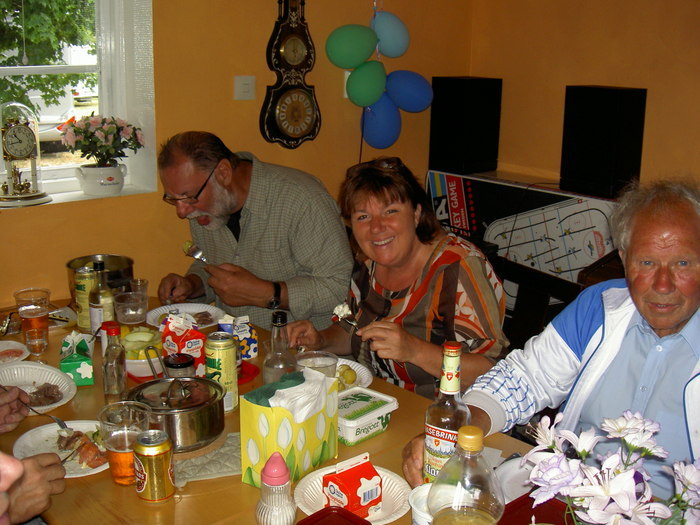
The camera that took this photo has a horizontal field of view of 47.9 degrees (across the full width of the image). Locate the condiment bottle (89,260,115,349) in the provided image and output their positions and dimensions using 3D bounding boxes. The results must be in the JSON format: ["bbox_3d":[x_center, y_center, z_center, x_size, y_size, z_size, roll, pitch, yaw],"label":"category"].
[{"bbox_3d":[-0.677,0.103,2.150,0.064,0.209,0.064,1,15,2],"label":"condiment bottle"}]

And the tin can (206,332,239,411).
[{"bbox_3d":[-0.278,0.239,1.710,0.066,0.168,0.066,1,14,0],"label":"tin can"}]

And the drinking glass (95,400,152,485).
[{"bbox_3d":[-0.409,0.333,1.444,0.094,0.128,0.094,-4,15,-17],"label":"drinking glass"}]

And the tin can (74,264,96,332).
[{"bbox_3d":[-0.737,0.102,2.229,0.066,0.168,0.066,1,15,0],"label":"tin can"}]

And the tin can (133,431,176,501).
[{"bbox_3d":[-0.340,0.358,1.377,0.066,0.115,0.066,1,15,0],"label":"tin can"}]

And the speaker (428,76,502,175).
[{"bbox_3d":[0.509,-0.601,3.482,0.222,0.396,0.212,-11,18,-39],"label":"speaker"}]

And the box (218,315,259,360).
[{"bbox_3d":[-0.286,0.192,2.032,0.073,0.102,0.070,-8,16,-31],"label":"box"}]

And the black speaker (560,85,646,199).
[{"bbox_3d":[0.958,-0.464,2.979,0.222,0.396,0.212,-13,19,-43],"label":"black speaker"}]

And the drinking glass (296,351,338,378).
[{"bbox_3d":[-0.076,0.262,1.803,0.100,0.085,0.100,1,14,0],"label":"drinking glass"}]

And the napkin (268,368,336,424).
[{"bbox_3d":[-0.103,0.244,1.453,0.085,0.085,0.145,13,19,39],"label":"napkin"}]

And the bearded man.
[{"bbox_3d":[-0.254,0.269,2.325,0.560,1.290,0.720,13,19,40],"label":"bearded man"}]

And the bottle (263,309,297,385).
[{"bbox_3d":[-0.152,0.216,1.721,0.072,0.222,0.072,-1,15,-5],"label":"bottle"}]

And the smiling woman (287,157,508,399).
[{"bbox_3d":[0.134,0.386,1.940,0.530,1.270,0.680,12,18,35],"label":"smiling woman"}]

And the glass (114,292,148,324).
[{"bbox_3d":[-0.635,0.136,2.299,0.091,0.070,0.091,-3,15,-16],"label":"glass"}]

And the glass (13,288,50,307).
[{"bbox_3d":[-0.847,0.147,2.122,0.094,0.129,0.094,1,14,0],"label":"glass"}]

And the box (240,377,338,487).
[{"bbox_3d":[-0.108,0.307,1.452,0.077,0.165,0.177,11,17,36],"label":"box"}]

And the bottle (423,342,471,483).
[{"bbox_3d":[0.167,0.277,1.330,0.075,0.291,0.075,1,14,0],"label":"bottle"}]

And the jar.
[{"bbox_3d":[-0.379,0.261,1.766,0.069,0.095,0.069,1,14,0],"label":"jar"}]

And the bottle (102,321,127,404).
[{"bbox_3d":[-0.541,0.217,1.809,0.047,0.164,0.047,-4,15,-17],"label":"bottle"}]

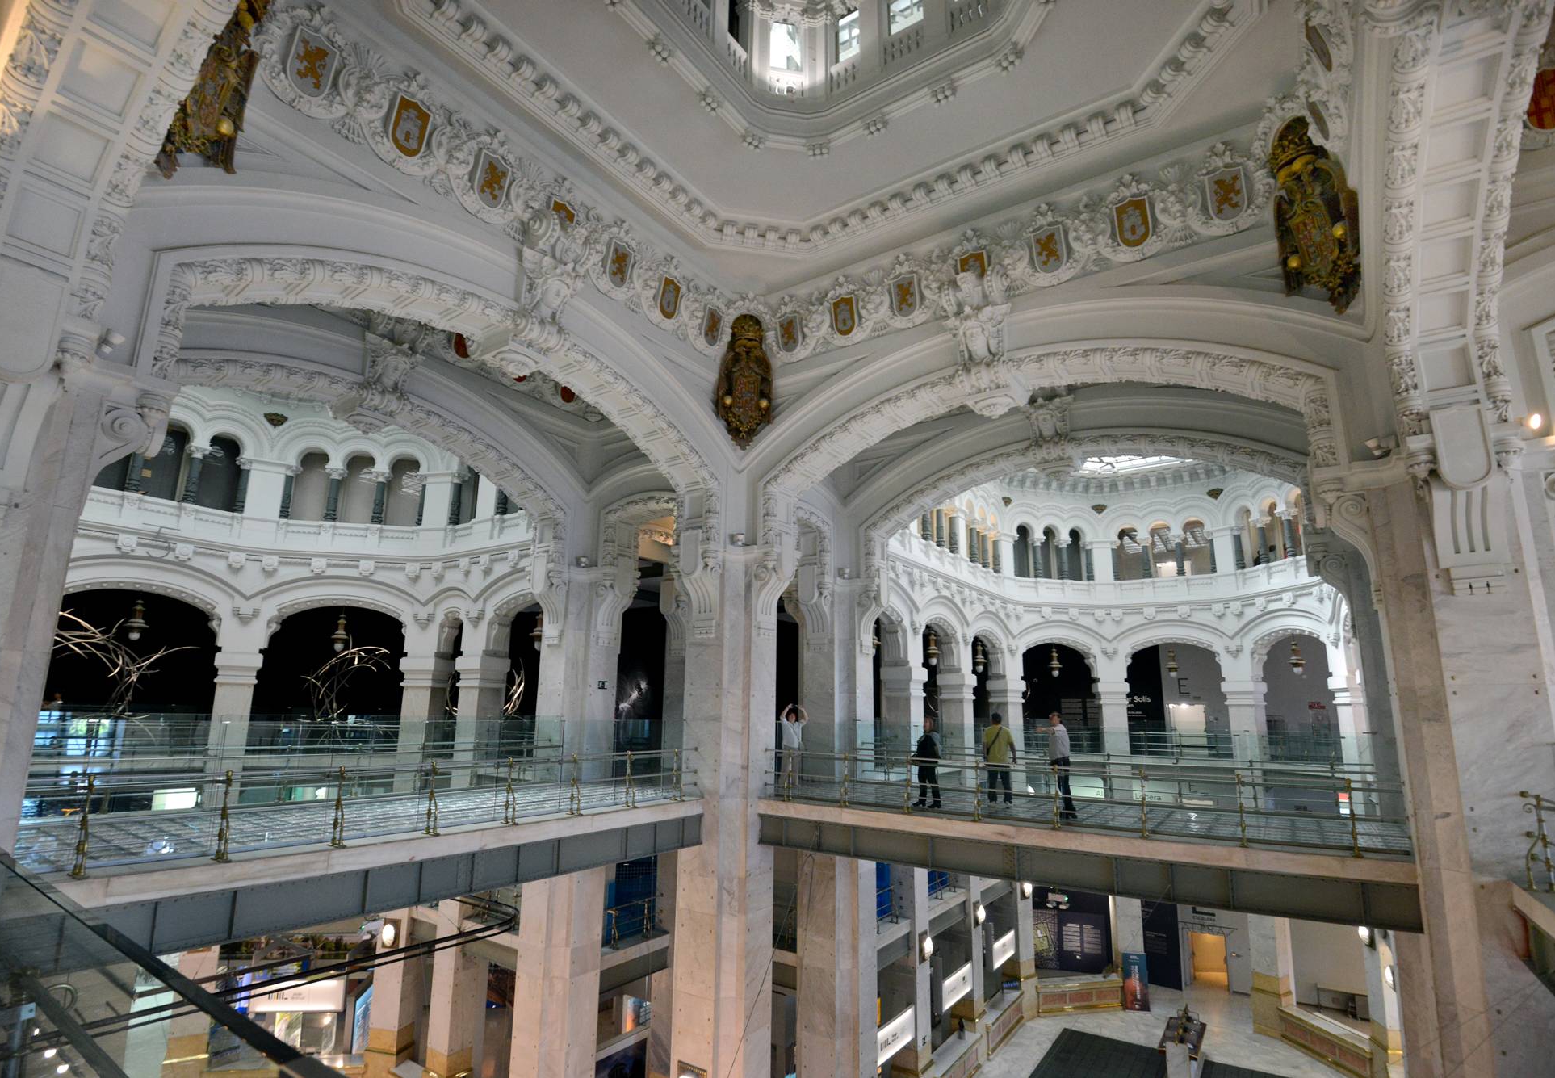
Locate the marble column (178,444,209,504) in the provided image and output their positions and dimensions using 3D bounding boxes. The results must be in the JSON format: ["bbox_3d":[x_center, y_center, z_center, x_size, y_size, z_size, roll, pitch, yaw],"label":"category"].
[{"bbox_3d":[-13.904,-1.532,17.185,0.450,1.512,0.450,-8,-15,35],"label":"marble column"}]

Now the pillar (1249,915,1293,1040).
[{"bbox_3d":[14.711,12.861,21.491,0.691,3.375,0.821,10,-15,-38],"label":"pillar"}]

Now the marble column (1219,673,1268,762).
[{"bbox_3d":[16.290,6.187,25.052,0.950,2.950,0.950,8,-14,-31],"label":"marble column"}]

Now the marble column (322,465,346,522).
[{"bbox_3d":[-13.214,-1.352,21.361,0.560,1.630,0.560,4,-12,-14],"label":"marble column"}]

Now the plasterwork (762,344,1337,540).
[{"bbox_3d":[4.002,-1.874,13.267,10.064,2.950,0.990,-8,-15,34],"label":"plasterwork"}]

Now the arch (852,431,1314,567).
[{"bbox_3d":[6.412,-1.035,16.302,9.939,2.700,0.891,-8,-15,34],"label":"arch"}]

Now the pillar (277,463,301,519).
[{"bbox_3d":[-14.339,-1.390,21.083,0.560,1.630,0.560,4,-12,-14],"label":"pillar"}]

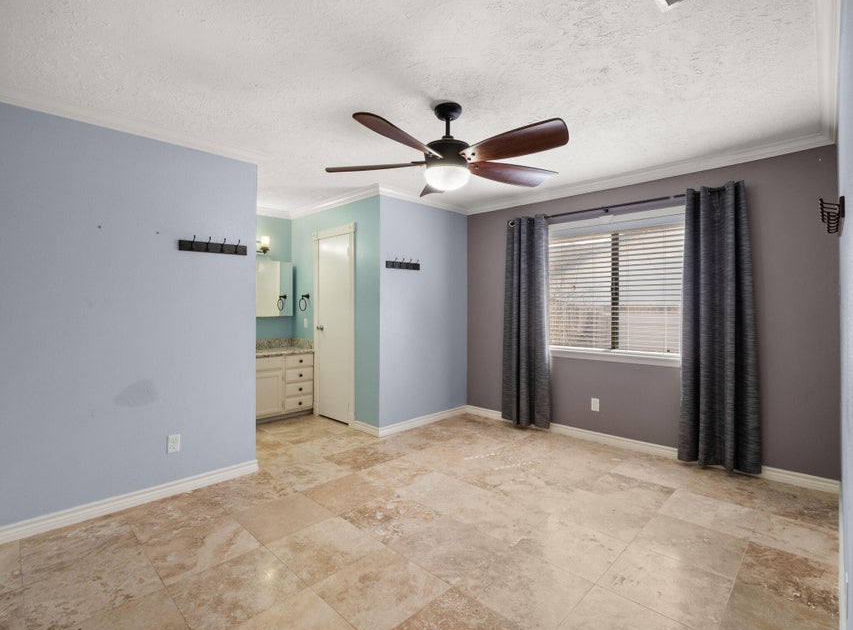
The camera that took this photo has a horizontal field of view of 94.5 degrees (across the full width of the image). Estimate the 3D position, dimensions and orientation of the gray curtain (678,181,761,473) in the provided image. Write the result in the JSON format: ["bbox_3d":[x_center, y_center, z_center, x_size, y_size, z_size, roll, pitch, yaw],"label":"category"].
[{"bbox_3d":[2.222,0.092,2.991,0.500,2.160,0.140,1,2,42],"label":"gray curtain"}]

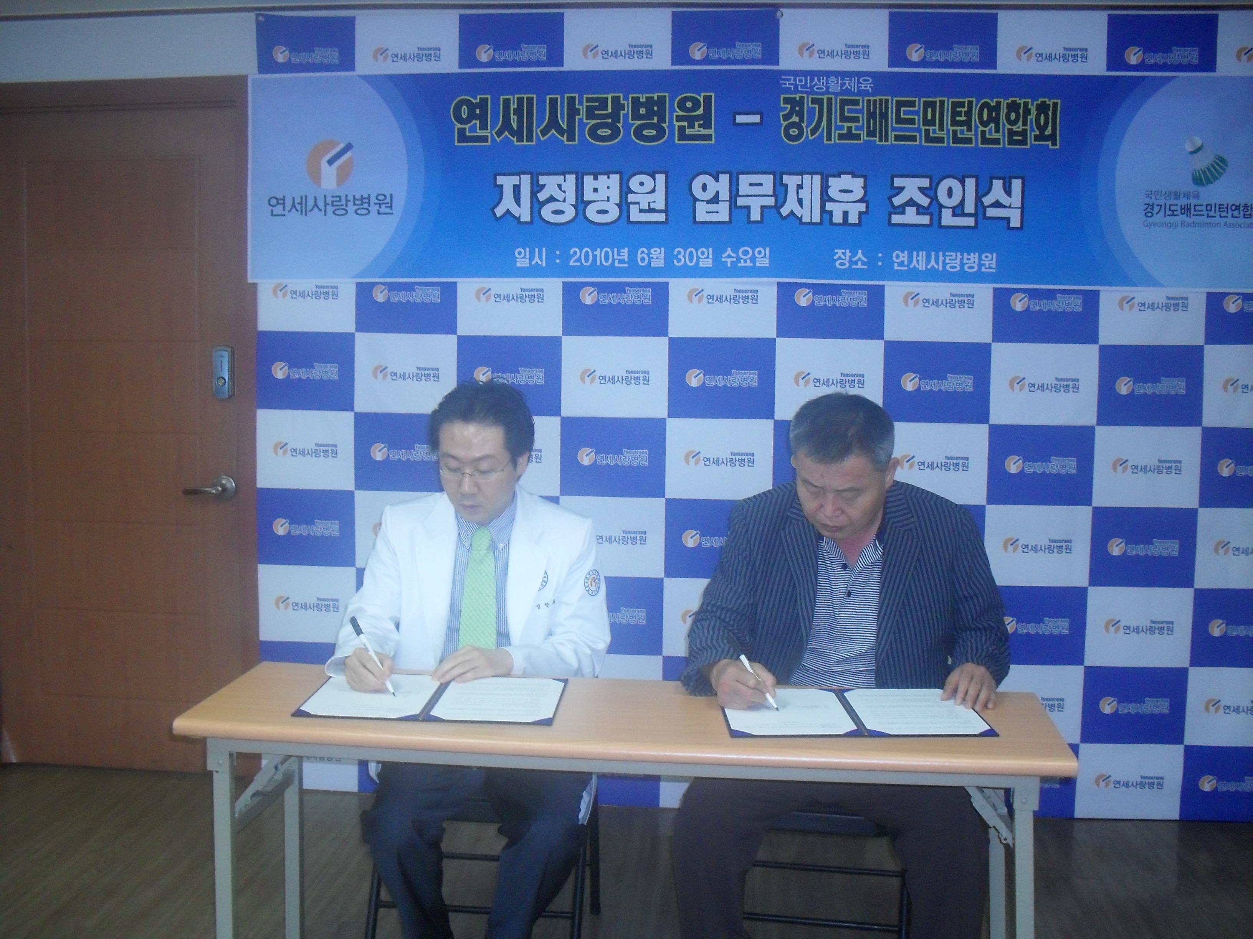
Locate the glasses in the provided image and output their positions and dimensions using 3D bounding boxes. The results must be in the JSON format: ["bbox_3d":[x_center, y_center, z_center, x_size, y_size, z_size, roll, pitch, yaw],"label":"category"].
[{"bbox_3d":[-0.272,-0.016,2.680,0.137,0.041,0.140,0,20,20],"label":"glasses"}]

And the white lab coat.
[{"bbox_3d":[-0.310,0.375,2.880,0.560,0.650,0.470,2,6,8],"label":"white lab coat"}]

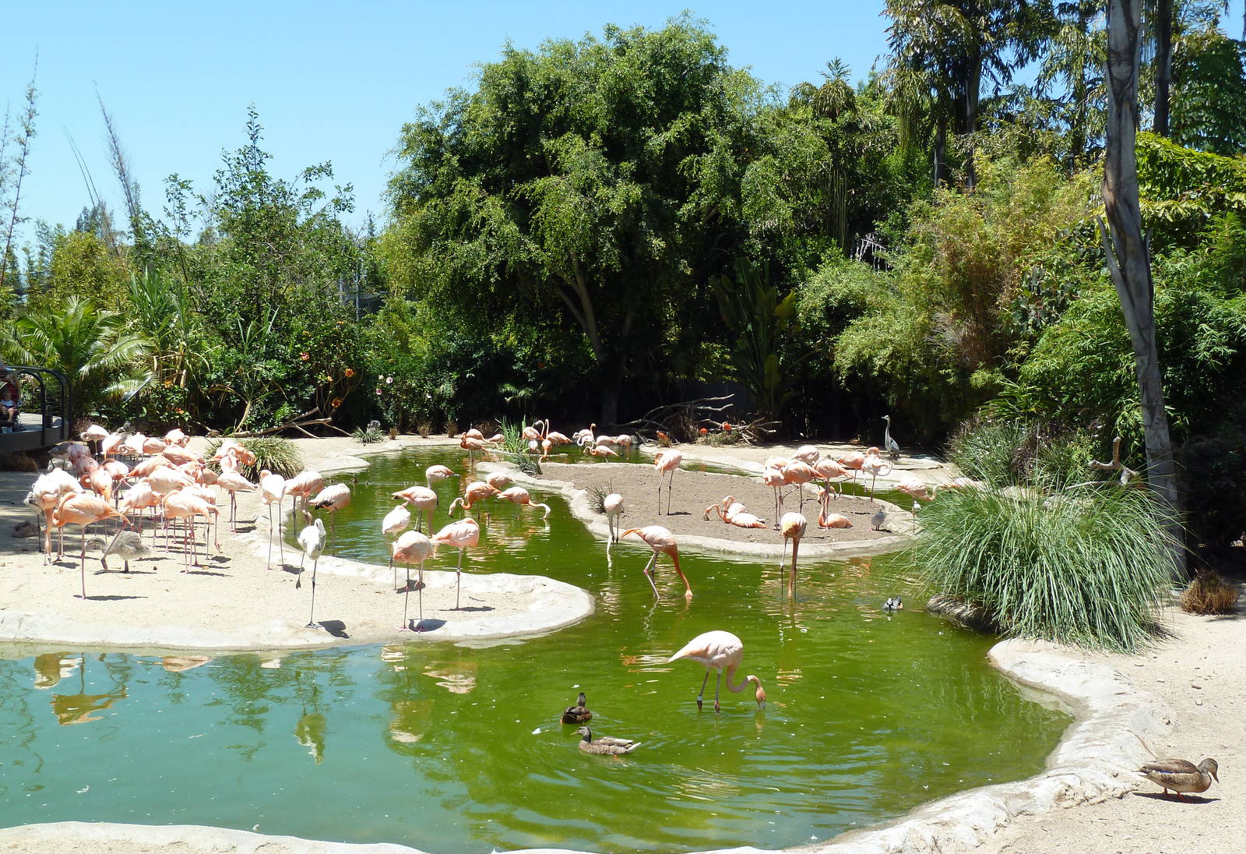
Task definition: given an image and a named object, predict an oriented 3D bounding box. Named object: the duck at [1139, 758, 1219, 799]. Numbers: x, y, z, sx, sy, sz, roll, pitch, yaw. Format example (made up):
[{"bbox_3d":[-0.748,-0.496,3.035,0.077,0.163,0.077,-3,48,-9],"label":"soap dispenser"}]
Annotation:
[{"bbox_3d":[3.216,2.037,8.337,0.460,0.220,0.170,2,4,9],"label":"duck"}]

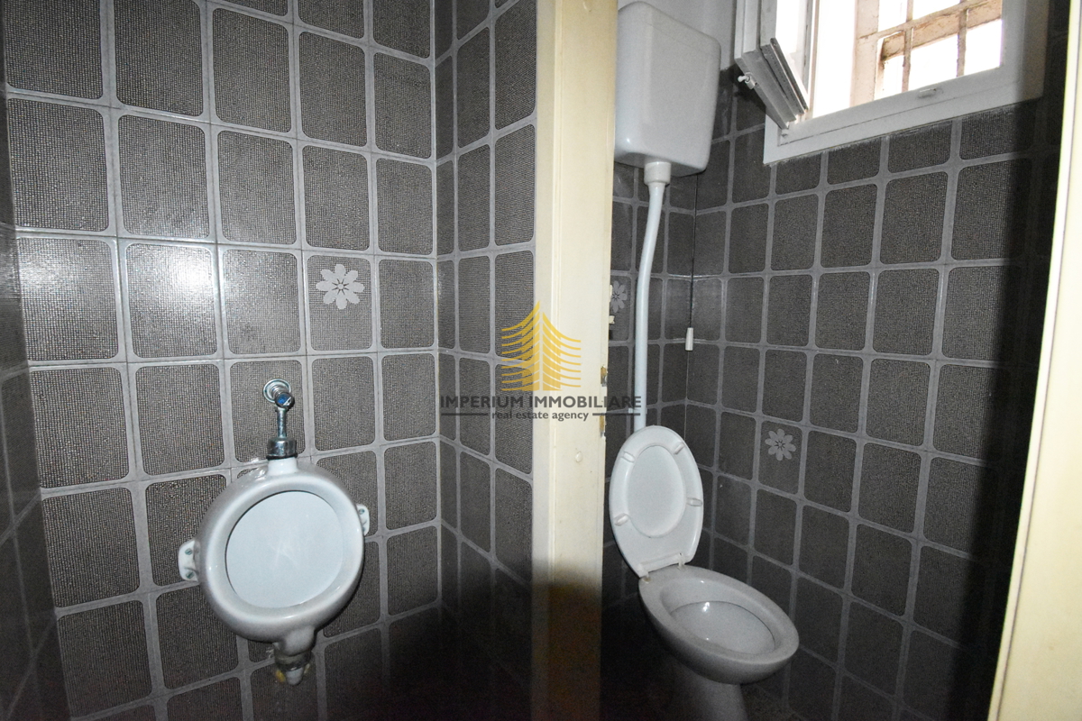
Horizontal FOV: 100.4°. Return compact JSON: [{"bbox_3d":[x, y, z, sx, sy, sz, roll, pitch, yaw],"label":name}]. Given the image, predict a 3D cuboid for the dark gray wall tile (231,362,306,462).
[{"bbox_3d":[-0.551,0.100,0.913,0.124,0.201,0.010,-3,7,-31],"label":"dark gray wall tile"}]

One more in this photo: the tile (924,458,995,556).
[{"bbox_3d":[0.940,0.322,1.009,0.010,0.194,0.114,-4,7,-36],"label":"tile"}]

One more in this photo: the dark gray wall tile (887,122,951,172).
[{"bbox_3d":[0.874,-0.492,1.043,0.010,0.080,0.116,-3,7,-33],"label":"dark gray wall tile"}]

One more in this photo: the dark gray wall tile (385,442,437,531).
[{"bbox_3d":[-0.325,0.310,1.127,0.131,0.203,0.012,-3,7,-32],"label":"dark gray wall tile"}]

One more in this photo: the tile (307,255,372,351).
[{"bbox_3d":[-0.430,-0.122,0.966,0.121,0.195,0.010,-3,7,-31],"label":"tile"}]

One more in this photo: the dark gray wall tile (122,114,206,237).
[{"bbox_3d":[-0.663,-0.320,0.797,0.120,0.194,0.010,-3,7,-30],"label":"dark gray wall tile"}]

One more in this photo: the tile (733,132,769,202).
[{"bbox_3d":[0.671,-0.604,1.427,0.012,0.203,0.131,-3,7,-32],"label":"tile"}]

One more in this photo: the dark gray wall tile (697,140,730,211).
[{"bbox_3d":[0.602,-0.631,1.567,0.010,0.212,0.123,-3,7,-33],"label":"dark gray wall tile"}]

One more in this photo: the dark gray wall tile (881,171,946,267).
[{"bbox_3d":[0.899,-0.338,1.090,0.012,0.203,0.131,-3,7,-32],"label":"dark gray wall tile"}]

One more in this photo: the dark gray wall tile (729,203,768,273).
[{"bbox_3d":[0.644,-0.379,1.402,0.010,0.201,0.123,-3,7,-33],"label":"dark gray wall tile"}]

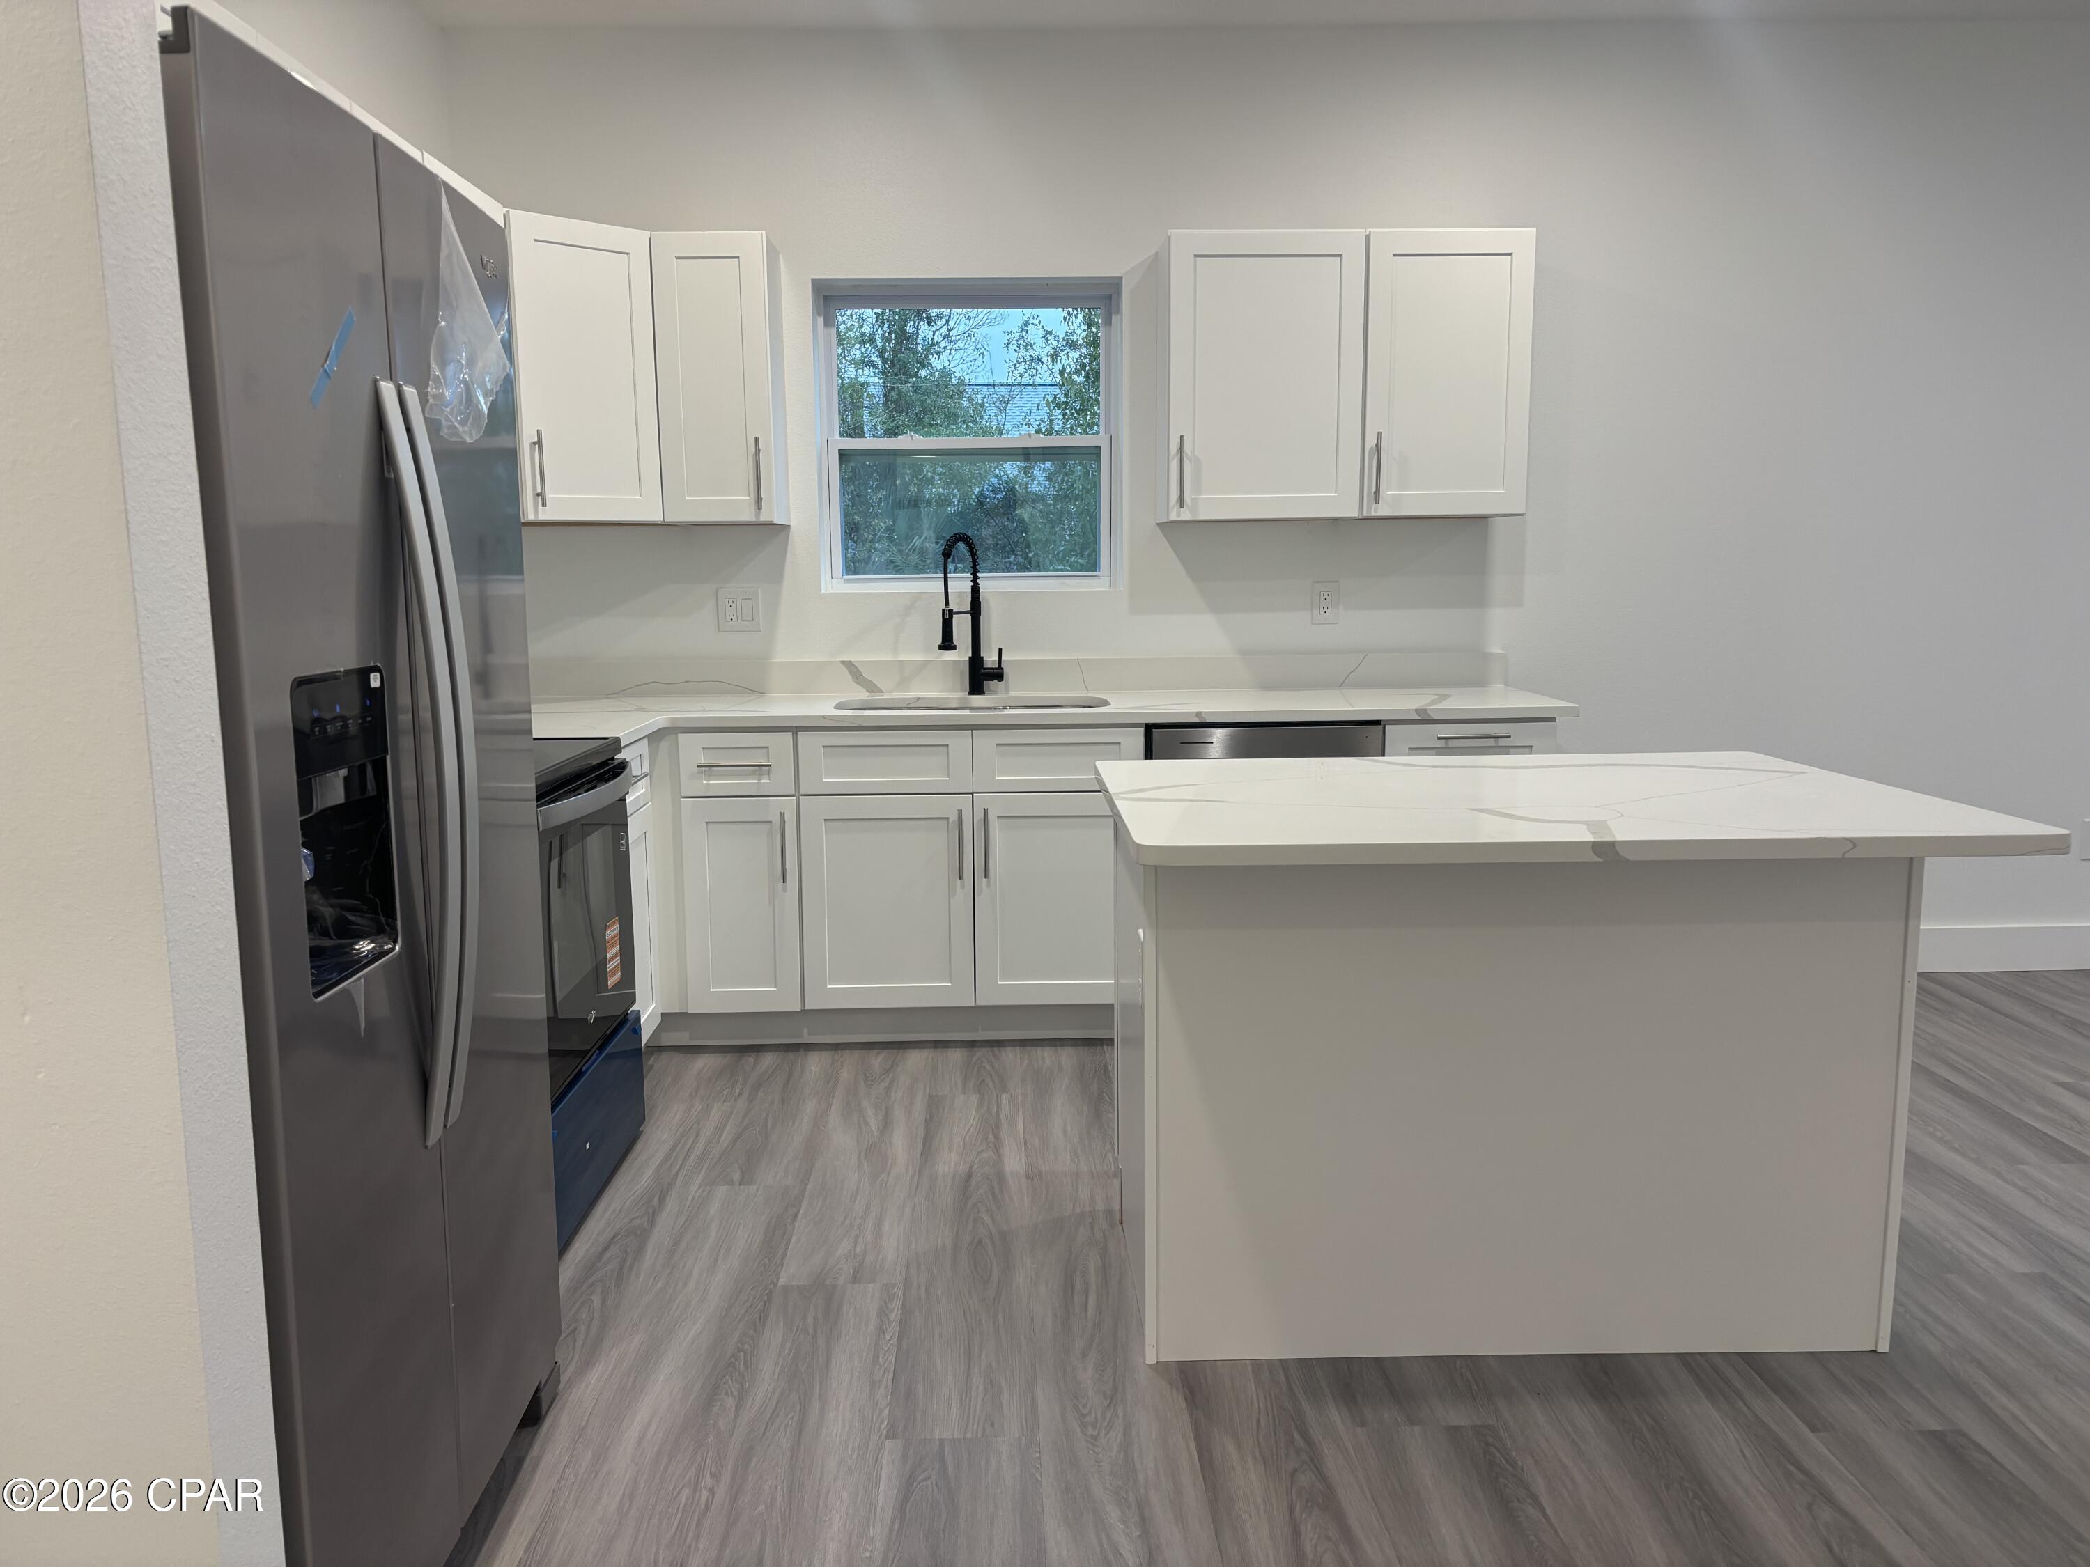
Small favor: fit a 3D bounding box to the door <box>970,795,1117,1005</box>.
[{"bbox_3d":[0.044,0.311,4.181,0.451,0.575,0.020,-1,8,-1],"label":"door"}]

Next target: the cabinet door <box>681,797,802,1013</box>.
[{"bbox_3d":[-0.801,0.322,4.166,0.298,0.575,0.020,-1,8,-1],"label":"cabinet door"}]

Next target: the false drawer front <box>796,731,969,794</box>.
[{"bbox_3d":[-0.413,-0.052,4.071,0.452,0.163,0.020,-1,8,-1],"label":"false drawer front"}]

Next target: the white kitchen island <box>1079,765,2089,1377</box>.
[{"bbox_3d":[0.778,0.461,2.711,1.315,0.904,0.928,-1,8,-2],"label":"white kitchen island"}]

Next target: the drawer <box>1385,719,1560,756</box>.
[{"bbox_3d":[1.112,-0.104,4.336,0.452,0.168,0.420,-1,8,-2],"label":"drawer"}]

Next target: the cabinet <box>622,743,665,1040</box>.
[{"bbox_3d":[-1.291,0.299,3.814,0.600,0.810,0.380,-1,8,-1],"label":"cabinet"}]

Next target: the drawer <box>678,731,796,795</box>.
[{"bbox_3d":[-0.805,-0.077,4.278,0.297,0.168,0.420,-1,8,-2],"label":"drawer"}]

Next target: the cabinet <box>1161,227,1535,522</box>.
[{"bbox_3d":[0.830,-1.135,4.442,0.991,0.766,0.330,-1,8,-2],"label":"cabinet"}]

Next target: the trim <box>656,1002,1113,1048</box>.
[{"bbox_3d":[-0.381,0.647,4.275,1.305,0.112,0.020,-1,8,-2],"label":"trim"}]

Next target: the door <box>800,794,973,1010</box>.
[{"bbox_3d":[-0.414,0.317,4.173,0.451,0.575,0.020,-1,8,-1],"label":"door"}]

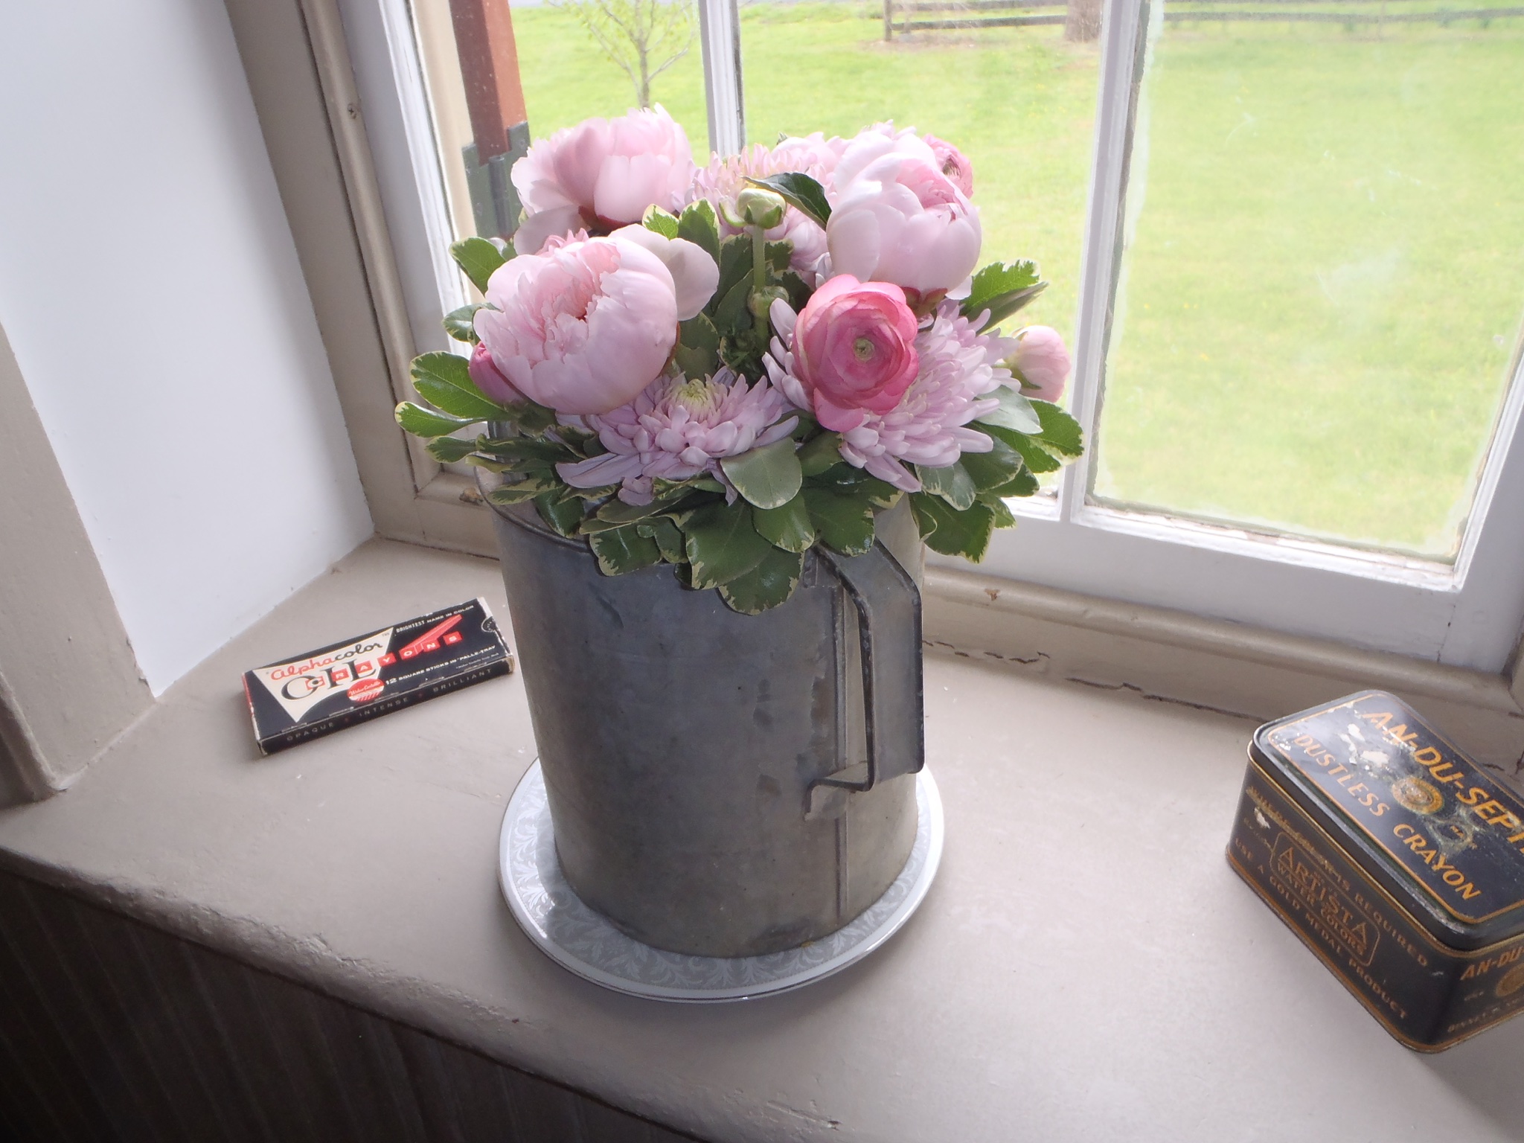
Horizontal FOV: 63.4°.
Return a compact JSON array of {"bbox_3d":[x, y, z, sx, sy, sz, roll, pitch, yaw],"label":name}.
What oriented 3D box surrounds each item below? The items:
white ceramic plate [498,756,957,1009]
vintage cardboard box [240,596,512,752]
[{"bbox_3d":[-0.018,0.120,0.573,0.204,0.018,0.204,-3,34,2],"label":"white ceramic plate"},{"bbox_3d":[-0.215,0.057,0.693,0.137,0.010,0.065,-18,36,-20],"label":"vintage cardboard box"}]

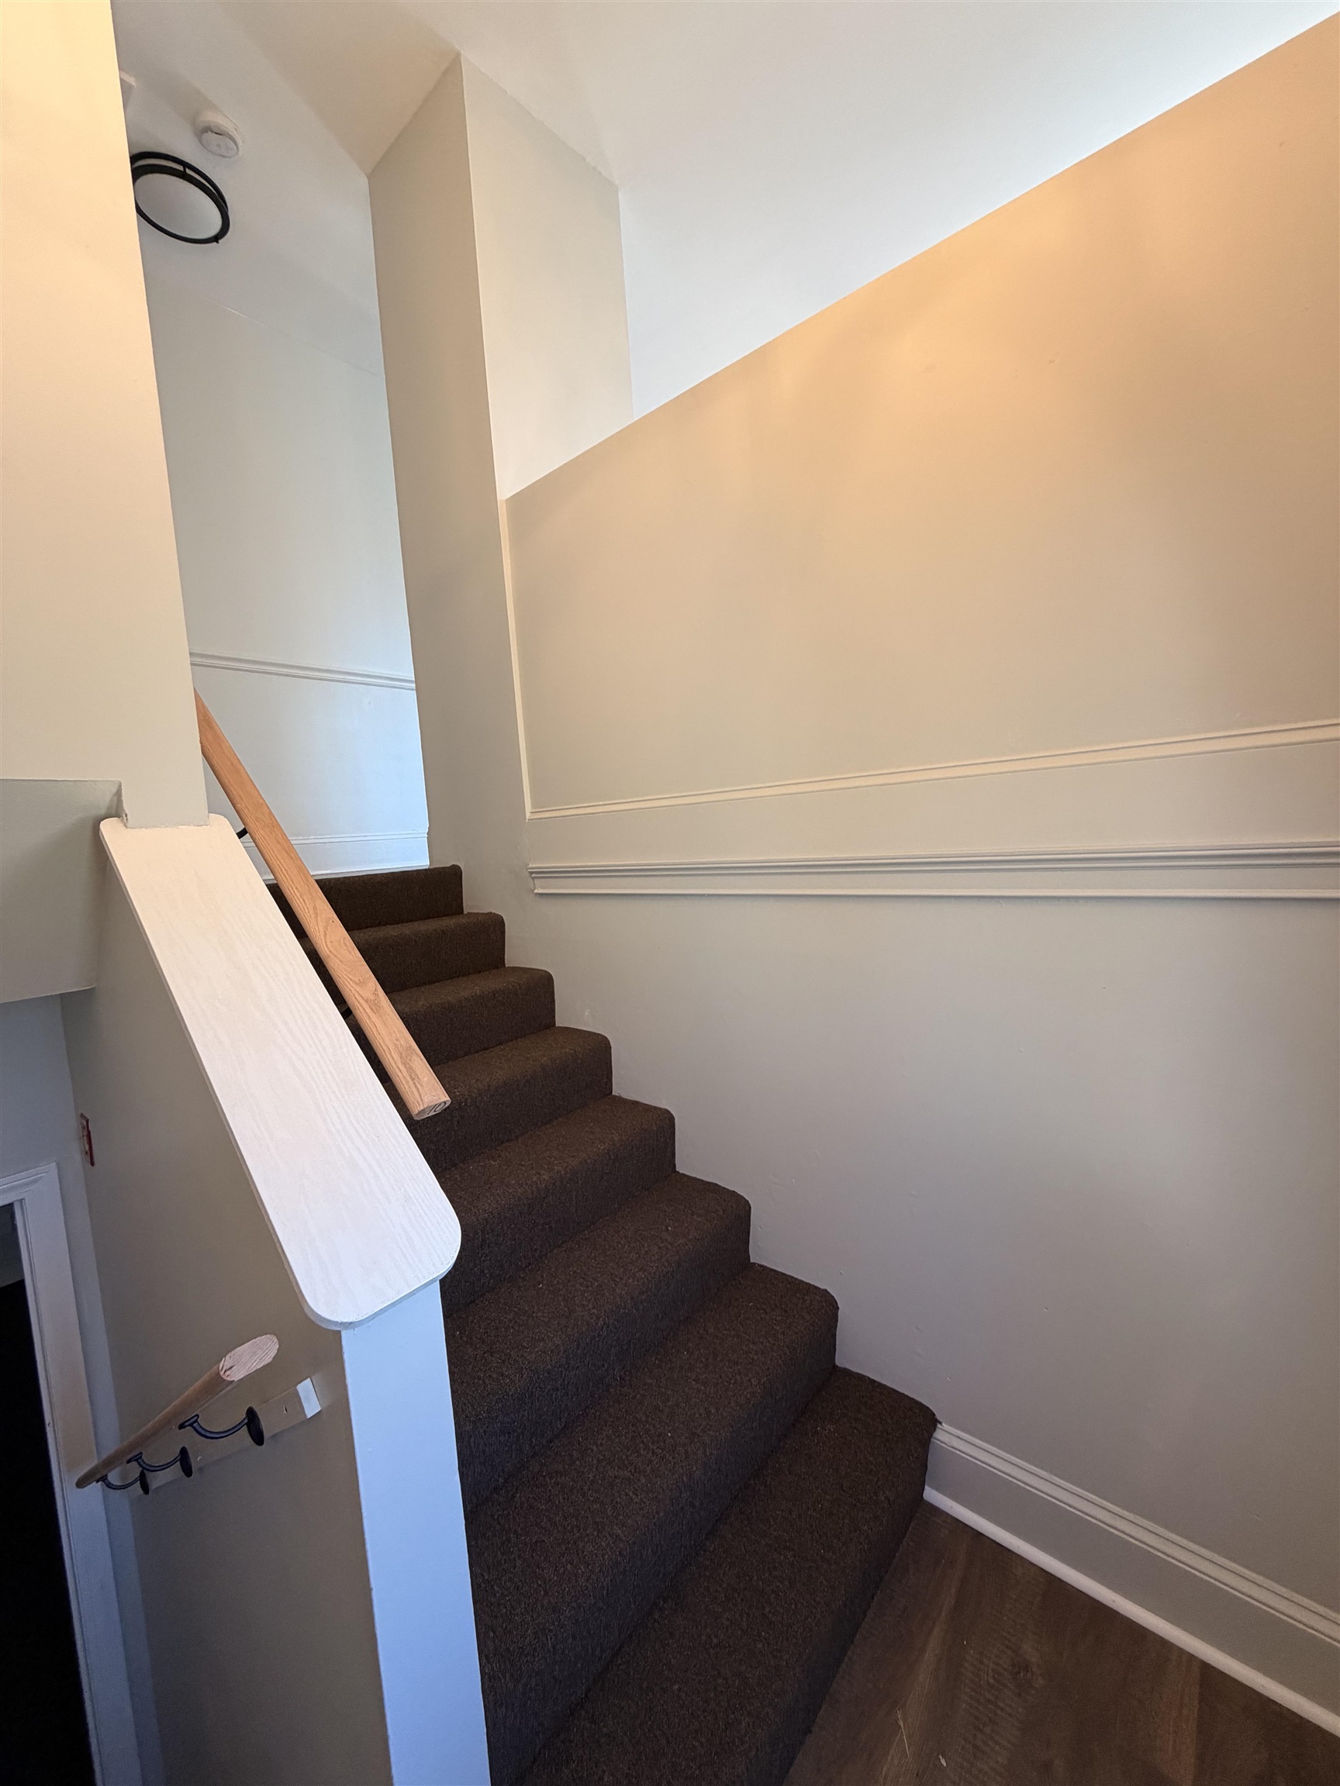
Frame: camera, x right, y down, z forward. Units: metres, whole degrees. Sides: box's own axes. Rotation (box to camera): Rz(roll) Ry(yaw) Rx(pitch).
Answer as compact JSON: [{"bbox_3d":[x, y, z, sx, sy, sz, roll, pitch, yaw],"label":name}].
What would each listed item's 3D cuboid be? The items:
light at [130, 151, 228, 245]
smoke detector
[{"bbox_3d":[-1.744,-2.452,2.558,0.306,0.067,0.306,0,6,41],"label":"light"},{"bbox_3d":[-1.469,-2.466,2.359,0.138,0.042,0.138,0,6,41],"label":"smoke detector"}]

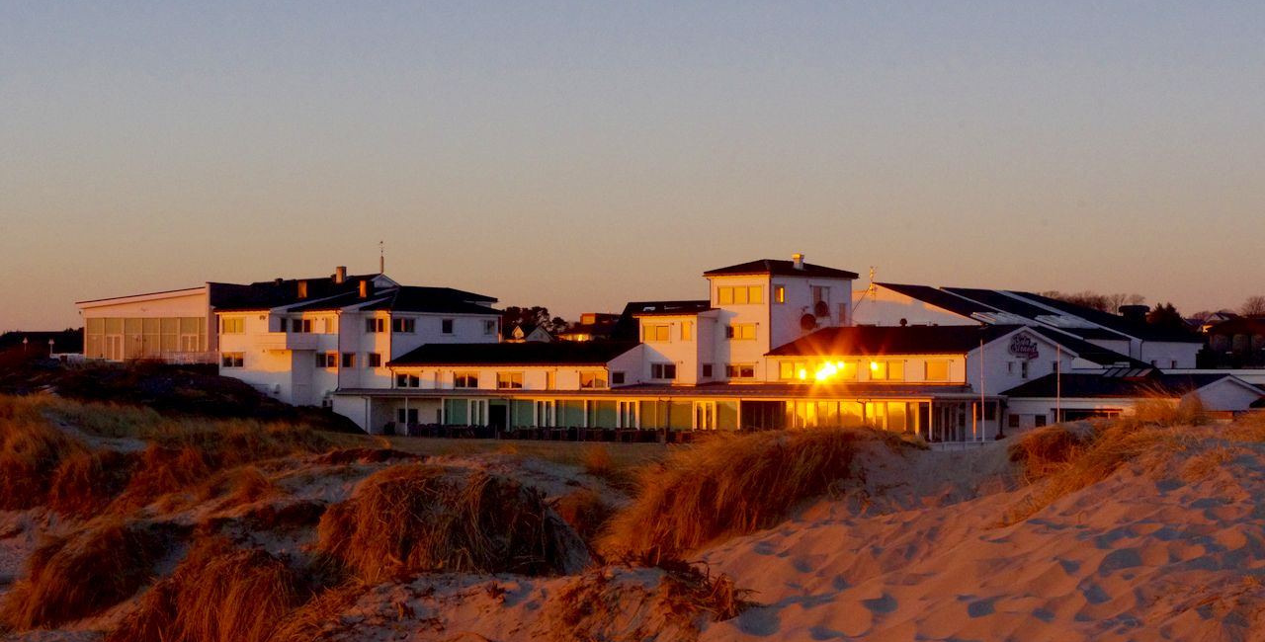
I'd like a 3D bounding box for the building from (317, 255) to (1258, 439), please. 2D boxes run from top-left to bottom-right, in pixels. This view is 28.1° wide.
[{"bbox_3d":[8.500,2.069,199.002,77.000,13.500,22.000,-1,-2,40],"label":"building"}]

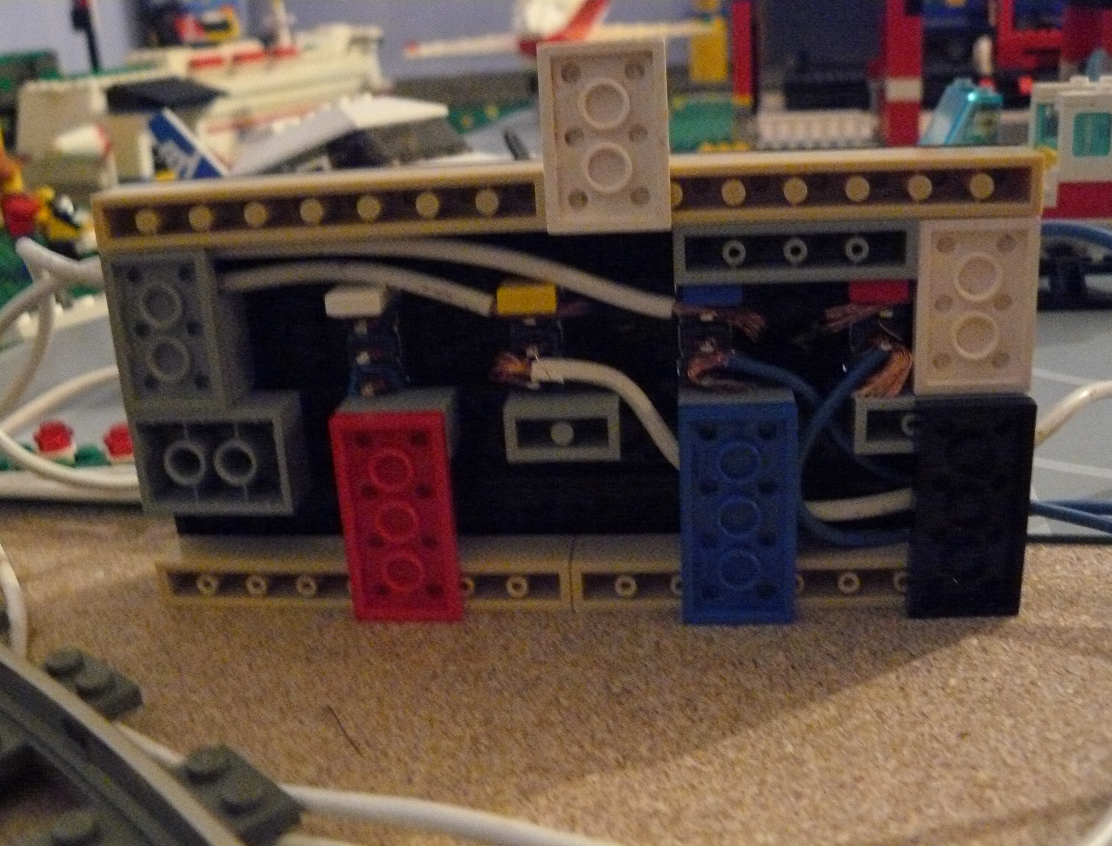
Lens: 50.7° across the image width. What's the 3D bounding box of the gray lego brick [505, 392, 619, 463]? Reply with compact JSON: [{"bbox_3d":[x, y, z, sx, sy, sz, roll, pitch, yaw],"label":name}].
[{"bbox_3d":[0.001,0.001,0.165,0.016,0.008,0.009,-1,19,6],"label":"gray lego brick"}]

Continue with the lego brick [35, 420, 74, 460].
[{"bbox_3d":[-0.108,0.004,0.252,0.008,0.006,0.008,-1,18,7],"label":"lego brick"}]

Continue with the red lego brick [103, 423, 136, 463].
[{"bbox_3d":[-0.092,0.004,0.249,0.008,0.006,0.008,-1,18,7],"label":"red lego brick"}]

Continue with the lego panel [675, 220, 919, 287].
[{"bbox_3d":[0.032,-0.024,0.157,0.031,0.008,0.010,-1,18,7],"label":"lego panel"}]

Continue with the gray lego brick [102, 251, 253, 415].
[{"bbox_3d":[-0.055,-0.014,0.170,0.016,0.024,0.009,-1,19,6],"label":"gray lego brick"}]

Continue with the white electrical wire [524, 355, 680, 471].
[{"bbox_3d":[0.007,-0.001,0.166,0.021,0.017,0.006,-1,18,7],"label":"white electrical wire"}]

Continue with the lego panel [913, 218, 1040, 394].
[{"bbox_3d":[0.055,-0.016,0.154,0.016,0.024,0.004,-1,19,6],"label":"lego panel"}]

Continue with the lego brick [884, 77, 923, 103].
[{"bbox_3d":[0.150,-0.146,0.513,0.016,0.010,0.016,-2,19,3],"label":"lego brick"}]

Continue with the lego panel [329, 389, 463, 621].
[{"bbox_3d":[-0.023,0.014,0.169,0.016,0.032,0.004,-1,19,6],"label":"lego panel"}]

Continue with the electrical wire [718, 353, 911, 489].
[{"bbox_3d":[0.037,0.000,0.165,0.027,0.020,0.006,-1,19,6],"label":"electrical wire"}]

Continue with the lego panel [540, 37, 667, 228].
[{"bbox_3d":[0.006,-0.036,0.149,0.016,0.024,0.005,-1,18,7],"label":"lego panel"}]

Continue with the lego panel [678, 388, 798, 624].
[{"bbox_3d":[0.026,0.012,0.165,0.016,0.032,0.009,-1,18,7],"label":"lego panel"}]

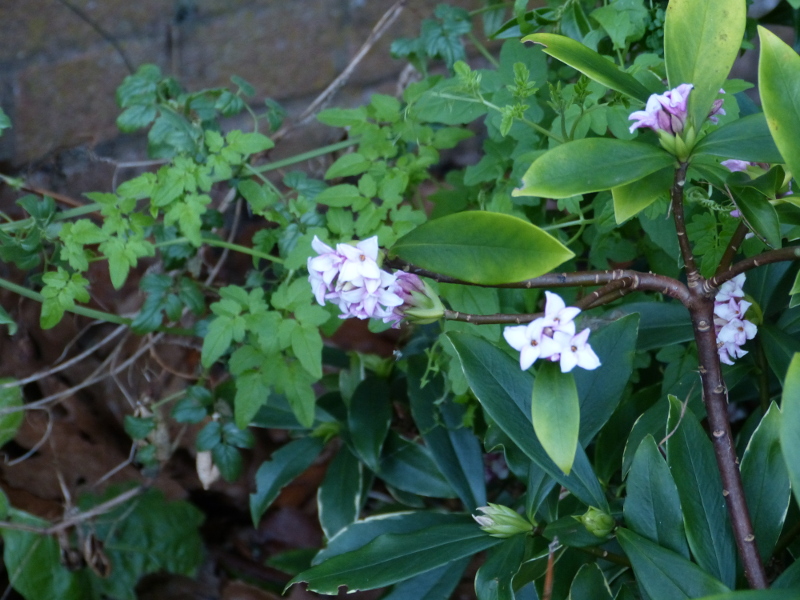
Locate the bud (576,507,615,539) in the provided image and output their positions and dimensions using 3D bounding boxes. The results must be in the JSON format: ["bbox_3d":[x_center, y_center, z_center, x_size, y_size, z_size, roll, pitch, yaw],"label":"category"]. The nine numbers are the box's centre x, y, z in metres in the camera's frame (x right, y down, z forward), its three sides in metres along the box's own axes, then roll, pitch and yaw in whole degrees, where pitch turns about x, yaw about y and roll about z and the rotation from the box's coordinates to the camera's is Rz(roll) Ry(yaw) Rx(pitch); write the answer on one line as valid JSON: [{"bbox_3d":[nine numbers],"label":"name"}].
[{"bbox_3d":[0.078,0.089,1.200,0.013,0.015,0.013,-7,55,42],"label":"bud"}]

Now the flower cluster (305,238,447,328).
[{"bbox_3d":[-0.010,-0.007,1.150,0.046,0.030,0.033,9,28,18],"label":"flower cluster"}]

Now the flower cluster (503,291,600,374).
[{"bbox_3d":[0.054,0.012,1.070,0.034,0.030,0.020,3,3,6],"label":"flower cluster"}]

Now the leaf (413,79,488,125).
[{"bbox_3d":[0.024,-0.092,1.400,0.036,0.008,0.021,5,63,6],"label":"leaf"}]

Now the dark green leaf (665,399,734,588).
[{"bbox_3d":[0.121,0.077,1.205,0.025,0.083,0.012,-17,14,0],"label":"dark green leaf"}]

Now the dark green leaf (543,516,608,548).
[{"bbox_3d":[0.072,0.093,1.212,0.039,0.009,0.016,1,26,-40],"label":"dark green leaf"}]

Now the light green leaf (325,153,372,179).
[{"bbox_3d":[-0.024,-0.062,1.380,0.024,0.006,0.011,-20,56,-12],"label":"light green leaf"}]

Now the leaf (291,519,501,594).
[{"bbox_3d":[-0.001,0.099,1.160,0.088,0.012,0.024,-15,43,-12],"label":"leaf"}]

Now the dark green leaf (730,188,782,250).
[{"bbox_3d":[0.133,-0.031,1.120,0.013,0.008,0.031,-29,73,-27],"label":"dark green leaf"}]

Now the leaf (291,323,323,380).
[{"bbox_3d":[-0.038,0.021,1.248,0.010,0.006,0.029,-16,57,-15],"label":"leaf"}]

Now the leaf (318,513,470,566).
[{"bbox_3d":[-0.002,0.096,1.190,0.070,0.011,0.022,-12,46,-6],"label":"leaf"}]

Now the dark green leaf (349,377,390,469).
[{"bbox_3d":[-0.012,0.052,1.260,0.018,0.009,0.046,-2,63,-4],"label":"dark green leaf"}]

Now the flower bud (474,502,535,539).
[{"bbox_3d":[0.041,0.087,1.185,0.027,0.012,0.012,13,-18,-21],"label":"flower bud"}]

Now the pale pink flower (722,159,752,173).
[{"bbox_3d":[0.137,-0.055,1.220,0.013,0.008,0.012,14,29,26],"label":"pale pink flower"}]

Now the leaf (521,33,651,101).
[{"bbox_3d":[0.075,-0.086,1.153,0.069,0.011,0.019,25,17,-21],"label":"leaf"}]

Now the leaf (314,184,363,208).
[{"bbox_3d":[-0.026,-0.044,1.262,0.020,0.006,0.010,-9,46,-14],"label":"leaf"}]

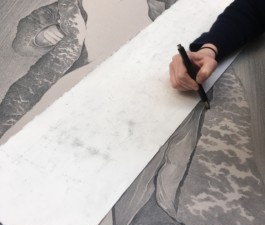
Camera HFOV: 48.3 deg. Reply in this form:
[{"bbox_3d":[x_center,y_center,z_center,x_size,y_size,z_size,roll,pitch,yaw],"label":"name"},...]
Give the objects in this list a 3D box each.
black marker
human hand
[{"bbox_3d":[0.129,-0.071,0.614,0.013,0.155,0.013,-25,25,13],"label":"black marker"},{"bbox_3d":[0.131,-0.093,0.635,0.110,0.080,0.085,-18,59,-16],"label":"human hand"}]

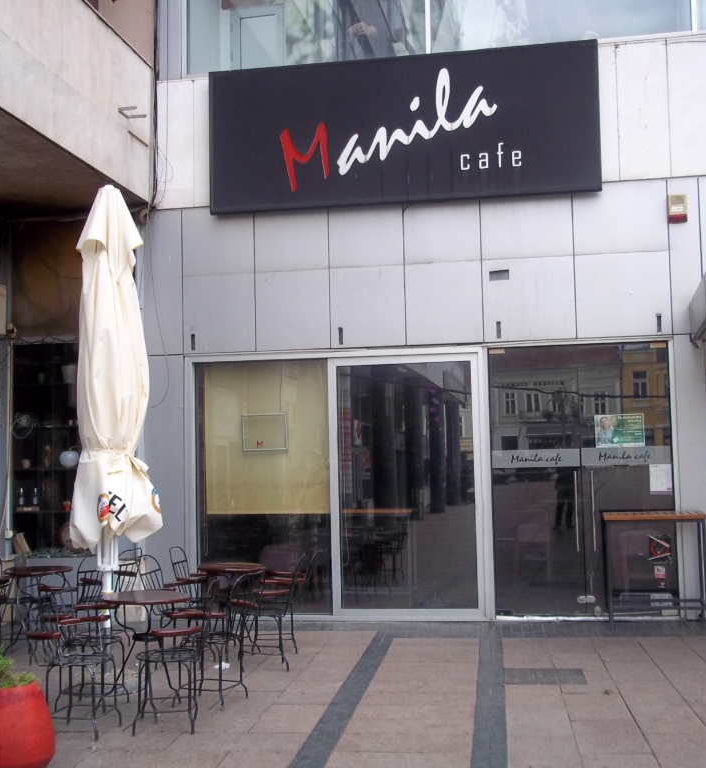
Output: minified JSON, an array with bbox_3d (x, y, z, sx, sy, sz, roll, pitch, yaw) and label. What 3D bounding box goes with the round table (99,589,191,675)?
[{"bbox_3d":[-1.367,1.779,7.036,0.595,0.750,0.595,-1,-4,0],"label":"round table"}]

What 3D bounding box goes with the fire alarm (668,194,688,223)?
[{"bbox_3d":[3.204,-1.725,10.473,0.185,0.280,0.080,-2,-4,10],"label":"fire alarm"}]

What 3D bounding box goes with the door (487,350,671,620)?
[{"bbox_3d":[2.259,0.940,10.547,1.802,2.712,0.080,-2,-4,10],"label":"door"}]

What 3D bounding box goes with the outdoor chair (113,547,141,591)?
[{"bbox_3d":[-2.192,1.907,9.514,0.520,0.900,0.560,-3,-4,19],"label":"outdoor chair"}]

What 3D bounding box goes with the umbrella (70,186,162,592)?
[{"bbox_3d":[-1.819,0.342,8.047,0.700,3.720,0.700,-2,-4,7],"label":"umbrella"}]

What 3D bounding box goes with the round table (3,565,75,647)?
[{"bbox_3d":[-2.656,1.945,8.992,0.595,0.750,0.595,-1,-4,0],"label":"round table"}]

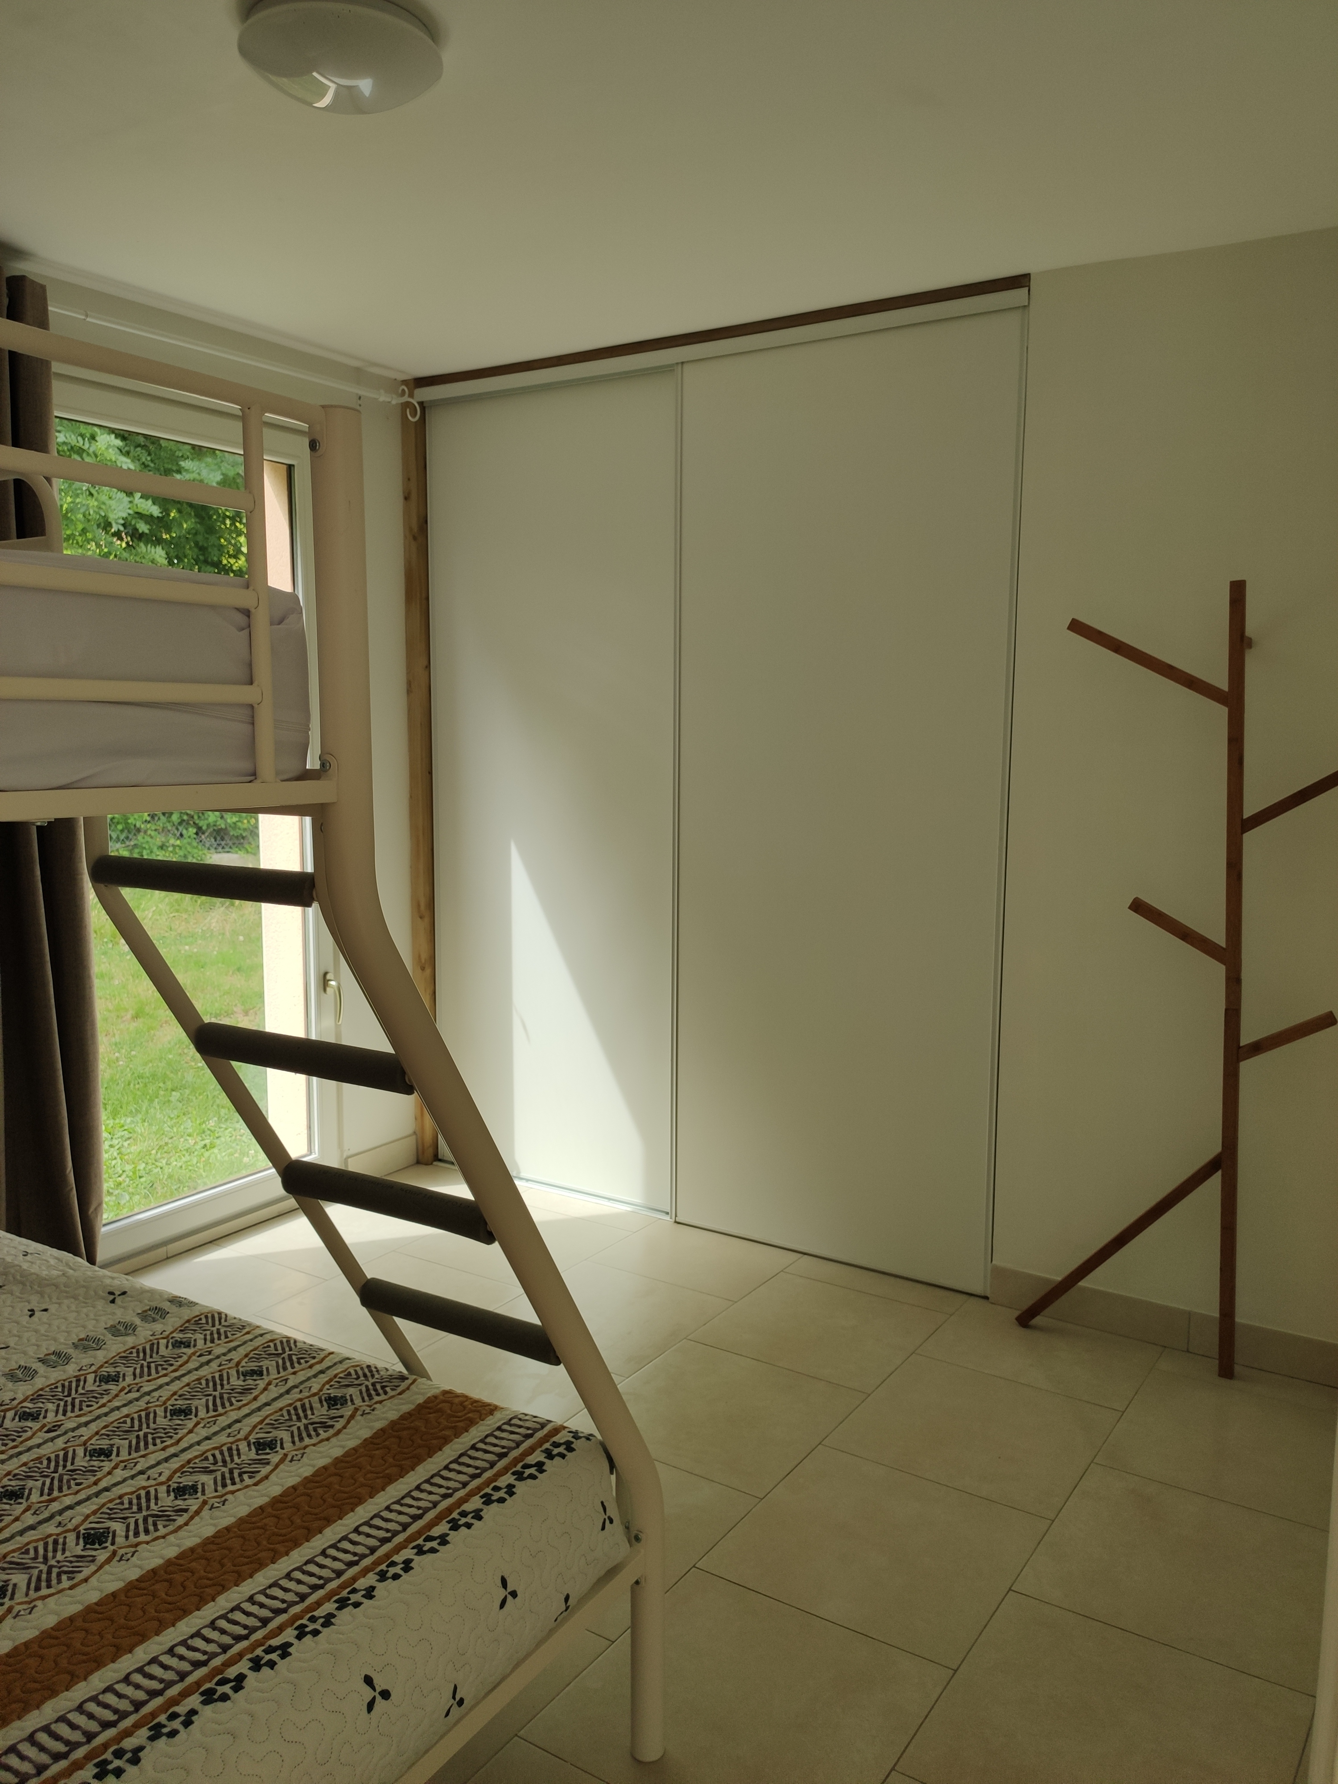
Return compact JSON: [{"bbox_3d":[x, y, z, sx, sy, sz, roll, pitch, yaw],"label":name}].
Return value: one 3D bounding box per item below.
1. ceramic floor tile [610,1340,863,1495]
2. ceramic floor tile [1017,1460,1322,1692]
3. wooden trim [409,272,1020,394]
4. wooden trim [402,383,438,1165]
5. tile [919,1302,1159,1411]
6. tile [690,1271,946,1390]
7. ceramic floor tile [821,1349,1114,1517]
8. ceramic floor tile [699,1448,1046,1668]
[{"bbox_3d":[0.103,1.062,2.738,0.460,0.010,0.457,5,9,33],"label":"ceramic floor tile"},{"bbox_3d":[0.872,1.130,2.237,0.460,0.010,0.457,5,9,33],"label":"ceramic floor tile"},{"bbox_3d":[0.037,-1.424,3.466,1.821,0.028,0.040,5,8,32],"label":"wooden trim"},{"bbox_3d":[-0.757,-0.324,4.117,0.055,2.383,0.060,5,9,33],"label":"wooden trim"},{"bbox_3d":[0.836,1.032,3.009,0.460,0.010,0.351,5,9,33],"label":"tile"},{"bbox_3d":[0.356,1.016,3.115,0.460,0.010,0.457,5,9,33],"label":"tile"},{"bbox_3d":[0.613,1.073,2.675,0.460,0.010,0.457,5,9,33],"label":"ceramic floor tile"},{"bbox_3d":[0.360,1.119,2.297,0.460,0.010,0.457,5,9,33],"label":"ceramic floor tile"}]

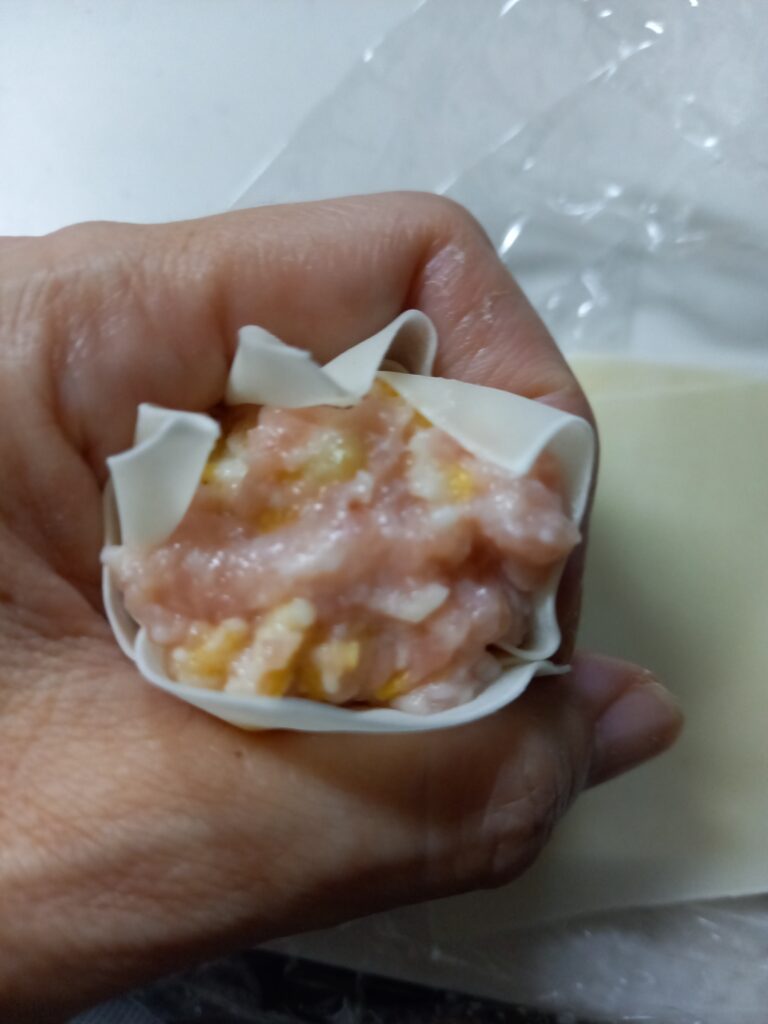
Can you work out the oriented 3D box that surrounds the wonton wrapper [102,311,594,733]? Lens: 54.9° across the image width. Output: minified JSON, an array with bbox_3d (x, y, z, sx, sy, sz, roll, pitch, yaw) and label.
[{"bbox_3d":[-0.005,0.004,0.109,0.060,0.037,0.053,0,75,-1],"label":"wonton wrapper"}]

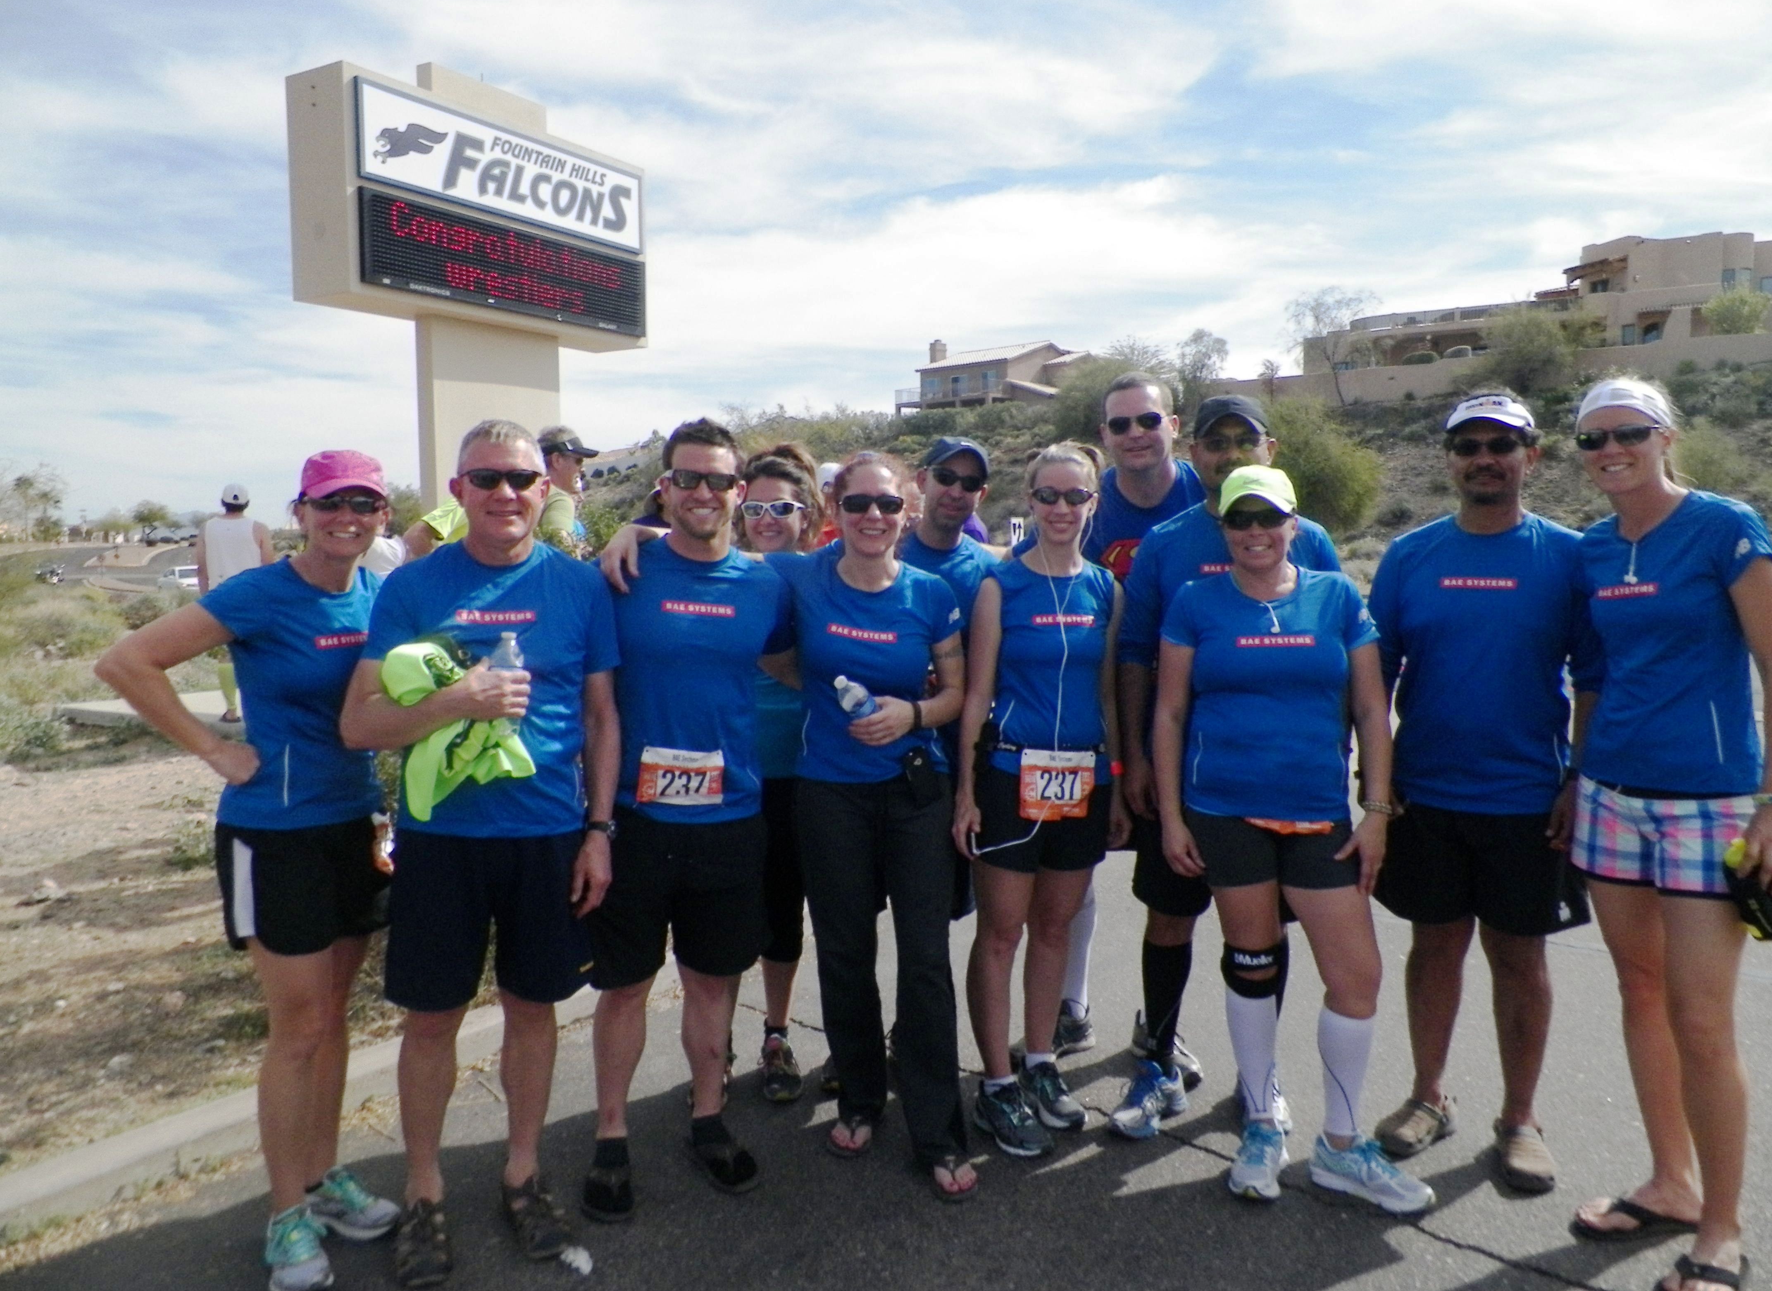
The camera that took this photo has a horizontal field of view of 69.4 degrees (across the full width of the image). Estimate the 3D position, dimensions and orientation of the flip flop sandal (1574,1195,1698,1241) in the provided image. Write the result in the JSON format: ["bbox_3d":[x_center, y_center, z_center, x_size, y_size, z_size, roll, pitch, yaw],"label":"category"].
[{"bbox_3d":[1.577,1.175,2.677,0.275,0.055,0.100,-1,5,-13],"label":"flip flop sandal"}]

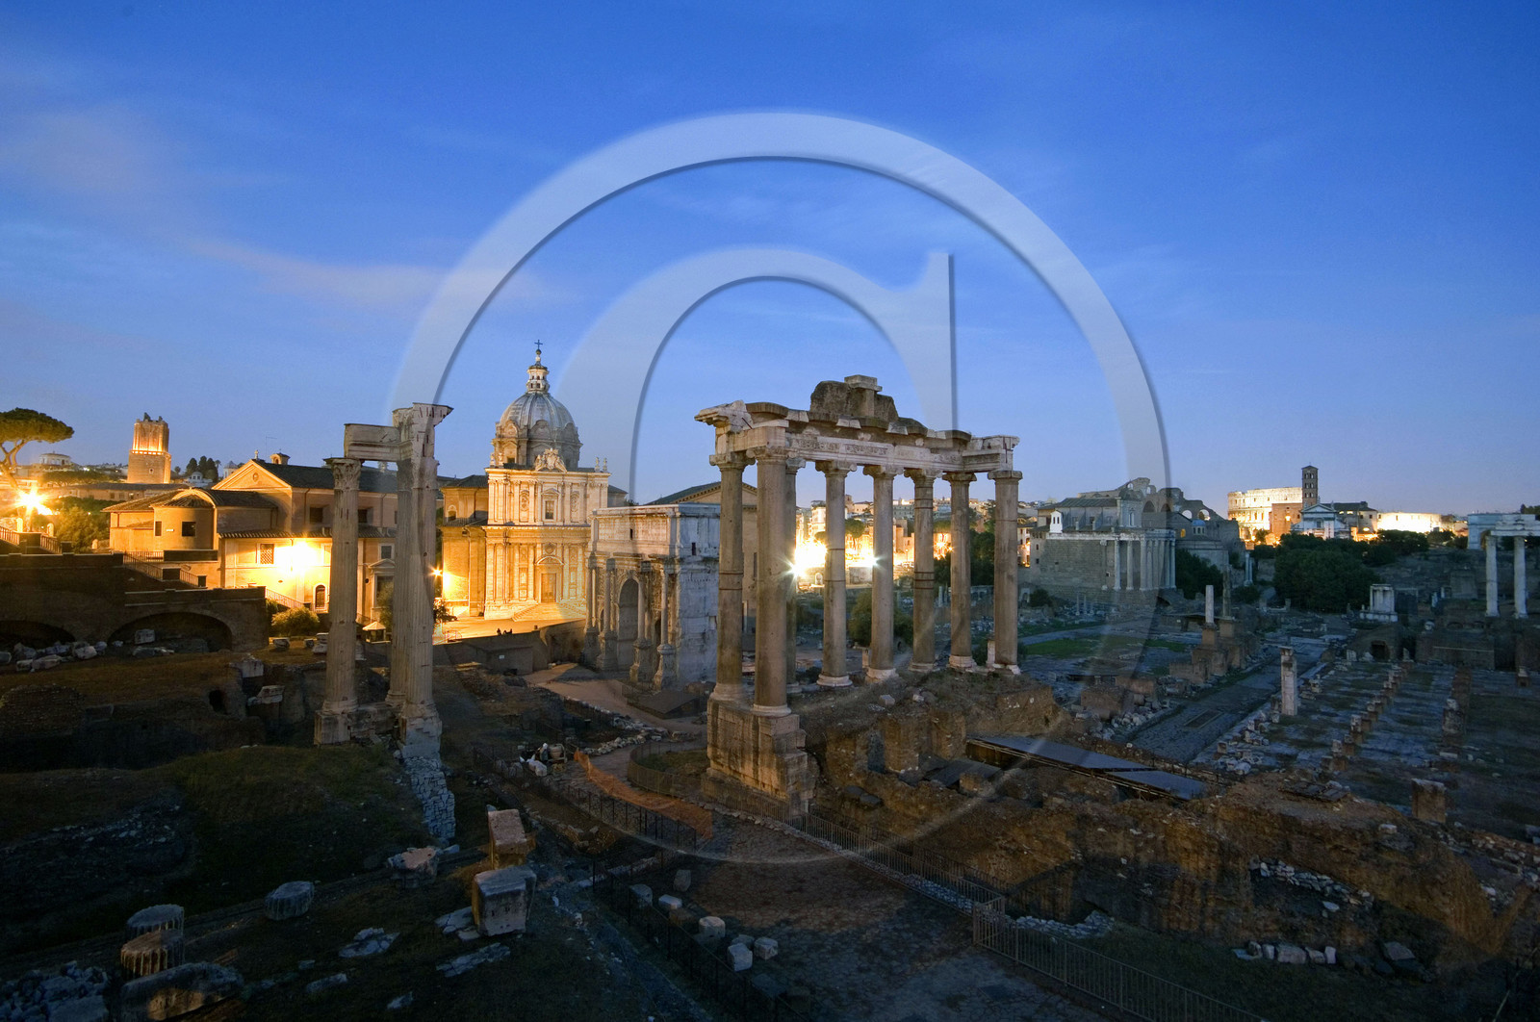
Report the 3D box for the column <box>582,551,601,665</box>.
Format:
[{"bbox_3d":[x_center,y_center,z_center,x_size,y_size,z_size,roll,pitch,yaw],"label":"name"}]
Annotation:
[{"bbox_3d":[-25.368,13.598,108.480,2.000,15.200,1.900,2,-2,-39],"label":"column"}]

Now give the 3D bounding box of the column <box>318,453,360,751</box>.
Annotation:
[{"bbox_3d":[-25.117,5.092,44.974,1.750,16.400,1.750,2,-2,-40],"label":"column"}]

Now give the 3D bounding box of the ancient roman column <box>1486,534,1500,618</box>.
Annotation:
[{"bbox_3d":[132.108,11.976,140.544,1.800,14.600,1.800,-1,-3,43],"label":"ancient roman column"}]

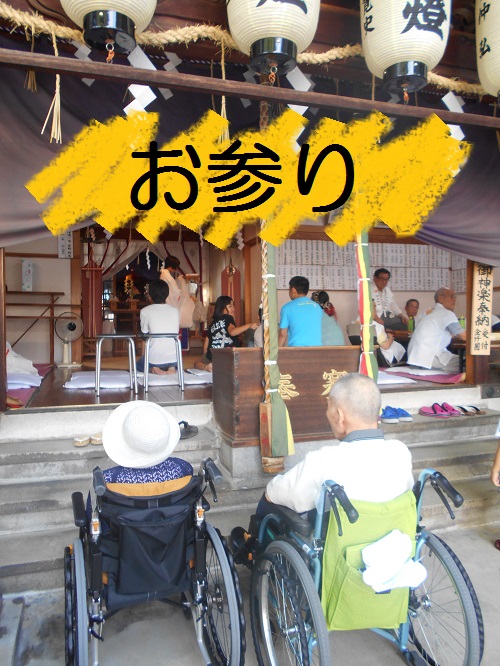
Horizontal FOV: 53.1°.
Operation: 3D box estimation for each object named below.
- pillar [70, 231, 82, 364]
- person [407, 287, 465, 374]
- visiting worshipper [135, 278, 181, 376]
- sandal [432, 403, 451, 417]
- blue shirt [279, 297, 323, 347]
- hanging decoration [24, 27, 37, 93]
[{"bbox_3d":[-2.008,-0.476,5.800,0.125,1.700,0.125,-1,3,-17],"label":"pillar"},{"bbox_3d":[1.967,-0.042,5.250,0.600,0.870,0.480,-1,3,-17],"label":"person"},{"bbox_3d":[-0.923,-0.078,5.103,0.440,0.931,0.580,-1,2,-20],"label":"visiting worshipper"},{"bbox_3d":[1.499,0.622,4.000,0.250,0.090,0.100,1,3,27],"label":"sandal"},{"bbox_3d":[0.510,-0.055,5.000,0.440,0.570,0.260,-1,3,-12],"label":"blue shirt"},{"bbox_3d":[-1.346,-1.681,3.075,0.080,0.398,0.075,-1,2,-18],"label":"hanging decoration"}]

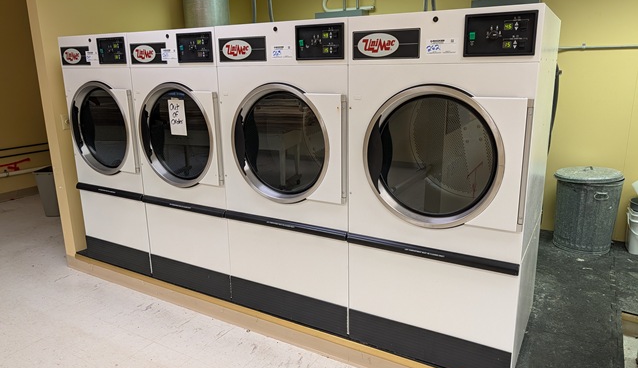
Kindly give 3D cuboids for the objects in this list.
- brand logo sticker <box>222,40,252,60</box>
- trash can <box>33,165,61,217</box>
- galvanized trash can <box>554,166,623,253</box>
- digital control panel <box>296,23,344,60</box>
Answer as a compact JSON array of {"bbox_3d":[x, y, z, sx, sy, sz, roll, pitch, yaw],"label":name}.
[{"bbox_3d":[-0.442,-0.718,2.379,0.206,0.101,0.010,7,16,29],"label":"brand logo sticker"},{"bbox_3d":[-3.019,0.068,5.142,0.273,0.511,0.364,1,14,6],"label":"trash can"},{"bbox_3d":[2.154,0.189,3.581,0.481,0.633,0.481,7,16,29],"label":"galvanized trash can"},{"bbox_3d":[0.001,-0.680,2.125,0.267,0.162,0.025,7,16,29],"label":"digital control panel"}]

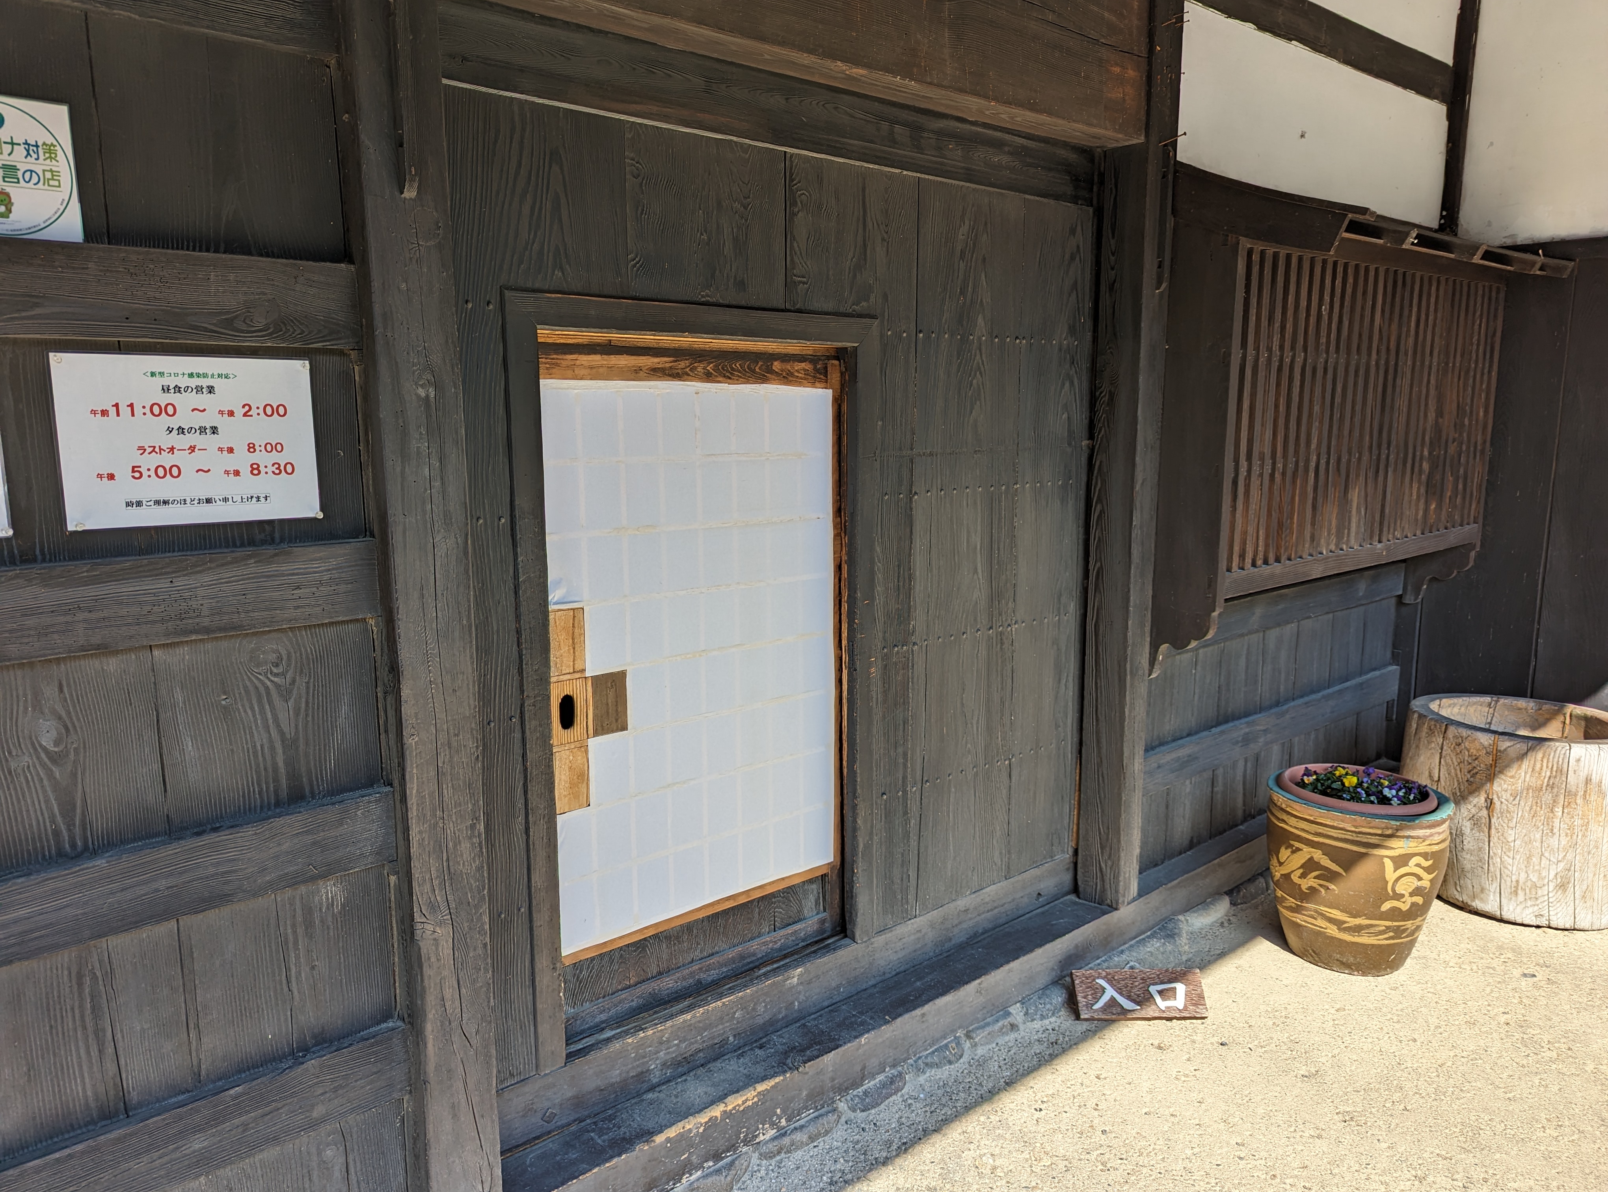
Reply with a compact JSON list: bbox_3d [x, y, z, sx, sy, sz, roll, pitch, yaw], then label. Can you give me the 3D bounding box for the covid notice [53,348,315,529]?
[{"bbox_3d":[-0.795,-0.202,1.461,0.301,0.216,0.006,-8,11,-40],"label":"covid notice"}]

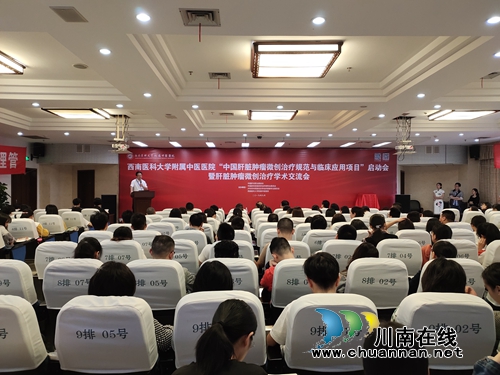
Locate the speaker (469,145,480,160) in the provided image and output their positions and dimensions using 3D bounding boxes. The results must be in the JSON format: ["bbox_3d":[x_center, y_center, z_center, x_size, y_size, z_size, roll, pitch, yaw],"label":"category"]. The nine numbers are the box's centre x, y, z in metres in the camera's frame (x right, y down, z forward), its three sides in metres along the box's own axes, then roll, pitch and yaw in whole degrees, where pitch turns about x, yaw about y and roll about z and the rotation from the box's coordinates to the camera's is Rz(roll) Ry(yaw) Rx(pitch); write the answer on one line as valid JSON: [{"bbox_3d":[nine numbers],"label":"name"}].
[{"bbox_3d":[7.386,-1.155,10.900,0.310,0.470,0.300,0,8,28],"label":"speaker"}]

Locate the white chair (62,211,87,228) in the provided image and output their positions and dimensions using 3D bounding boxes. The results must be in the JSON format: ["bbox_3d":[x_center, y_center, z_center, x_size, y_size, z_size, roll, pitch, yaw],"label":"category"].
[{"bbox_3d":[-3.980,1.028,7.780,0.540,0.970,0.600,0,0,0],"label":"white chair"}]

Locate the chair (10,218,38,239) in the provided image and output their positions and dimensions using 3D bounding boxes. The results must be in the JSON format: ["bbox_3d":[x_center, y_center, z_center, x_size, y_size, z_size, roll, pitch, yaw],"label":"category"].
[{"bbox_3d":[-4.160,1.075,6.330,0.520,0.990,0.600,0,0,-3],"label":"chair"}]

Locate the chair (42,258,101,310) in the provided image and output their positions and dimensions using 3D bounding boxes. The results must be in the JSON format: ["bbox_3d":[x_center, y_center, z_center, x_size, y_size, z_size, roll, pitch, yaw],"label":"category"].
[{"bbox_3d":[-1.420,1.075,2.970,0.520,0.990,0.600,0,0,-1],"label":"chair"}]

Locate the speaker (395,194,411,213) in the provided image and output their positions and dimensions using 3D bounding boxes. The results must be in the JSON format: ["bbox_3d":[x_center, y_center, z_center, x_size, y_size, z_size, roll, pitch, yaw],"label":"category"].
[{"bbox_3d":[4.920,0.830,10.700,0.480,1.120,0.430,0,0,13],"label":"speaker"}]

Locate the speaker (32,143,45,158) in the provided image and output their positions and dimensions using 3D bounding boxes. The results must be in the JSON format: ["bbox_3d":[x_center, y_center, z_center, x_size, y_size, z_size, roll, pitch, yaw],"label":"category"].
[{"bbox_3d":[-6.907,-1.214,10.900,0.310,0.470,0.300,0,8,-28],"label":"speaker"}]

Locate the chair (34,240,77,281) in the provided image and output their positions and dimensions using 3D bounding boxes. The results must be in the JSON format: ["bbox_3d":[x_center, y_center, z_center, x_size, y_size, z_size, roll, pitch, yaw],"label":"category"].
[{"bbox_3d":[-1.840,1.016,3.530,0.540,0.970,0.600,0,0,0],"label":"chair"}]

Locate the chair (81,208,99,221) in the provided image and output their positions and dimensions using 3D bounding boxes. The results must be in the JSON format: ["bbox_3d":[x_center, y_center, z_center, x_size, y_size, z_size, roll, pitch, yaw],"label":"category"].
[{"bbox_3d":[-3.788,0.992,8.090,0.520,0.975,0.580,0,0,-1],"label":"chair"}]

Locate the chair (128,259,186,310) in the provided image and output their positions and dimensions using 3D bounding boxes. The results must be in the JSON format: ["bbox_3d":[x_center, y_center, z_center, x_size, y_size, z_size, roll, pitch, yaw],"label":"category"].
[{"bbox_3d":[-0.680,1.013,2.680,0.540,0.970,0.600,0,0,0],"label":"chair"}]

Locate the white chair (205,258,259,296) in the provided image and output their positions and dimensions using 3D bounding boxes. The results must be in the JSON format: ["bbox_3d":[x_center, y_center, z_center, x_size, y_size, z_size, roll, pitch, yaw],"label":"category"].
[{"bbox_3d":[-0.158,0.992,2.638,0.520,0.975,0.580,0,0,-1],"label":"white chair"}]

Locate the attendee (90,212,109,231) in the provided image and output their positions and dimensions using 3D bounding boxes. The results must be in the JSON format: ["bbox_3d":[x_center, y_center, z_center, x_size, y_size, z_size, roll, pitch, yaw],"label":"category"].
[{"bbox_3d":[-1.916,0.894,4.314,0.480,1.172,0.700,0,0,-1],"label":"attendee"}]

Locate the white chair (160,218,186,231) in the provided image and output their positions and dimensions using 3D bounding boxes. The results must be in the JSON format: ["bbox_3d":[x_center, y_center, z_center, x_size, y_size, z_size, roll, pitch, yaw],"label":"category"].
[{"bbox_3d":[-1.335,1.023,6.080,0.540,0.970,0.600,0,0,0],"label":"white chair"}]

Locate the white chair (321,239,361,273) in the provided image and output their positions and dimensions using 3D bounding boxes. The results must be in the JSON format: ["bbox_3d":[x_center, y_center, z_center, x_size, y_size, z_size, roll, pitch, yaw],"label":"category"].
[{"bbox_3d":[0.935,1.016,3.530,0.540,0.970,0.600,0,0,0],"label":"white chair"}]

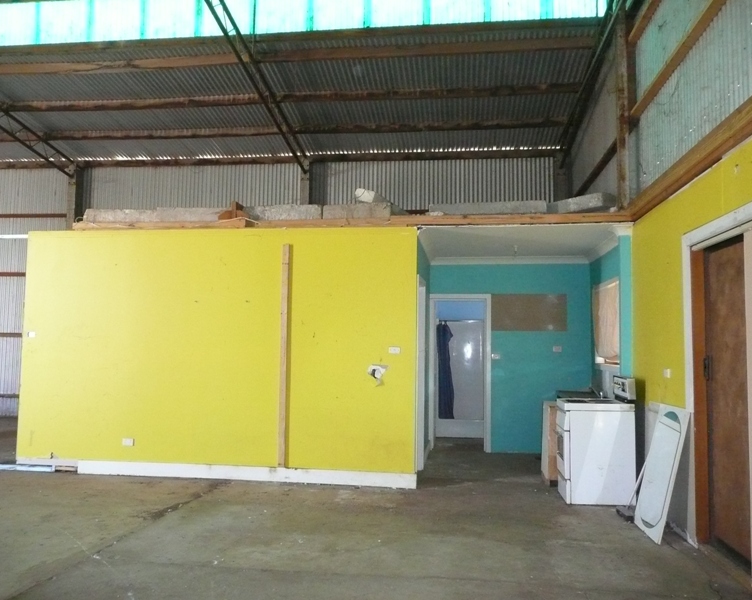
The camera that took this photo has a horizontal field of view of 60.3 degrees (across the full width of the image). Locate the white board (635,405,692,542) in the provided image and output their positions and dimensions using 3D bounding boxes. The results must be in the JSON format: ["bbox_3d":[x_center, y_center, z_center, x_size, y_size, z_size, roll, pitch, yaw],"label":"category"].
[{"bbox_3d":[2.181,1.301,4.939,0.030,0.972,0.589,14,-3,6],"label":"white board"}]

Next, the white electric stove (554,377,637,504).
[{"bbox_3d":[2.041,1.291,6.082,0.635,1.130,0.550,0,-4,7],"label":"white electric stove"}]

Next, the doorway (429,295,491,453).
[{"bbox_3d":[1.145,0.994,8.897,0.840,2.130,0.130,0,-4,7],"label":"doorway"}]

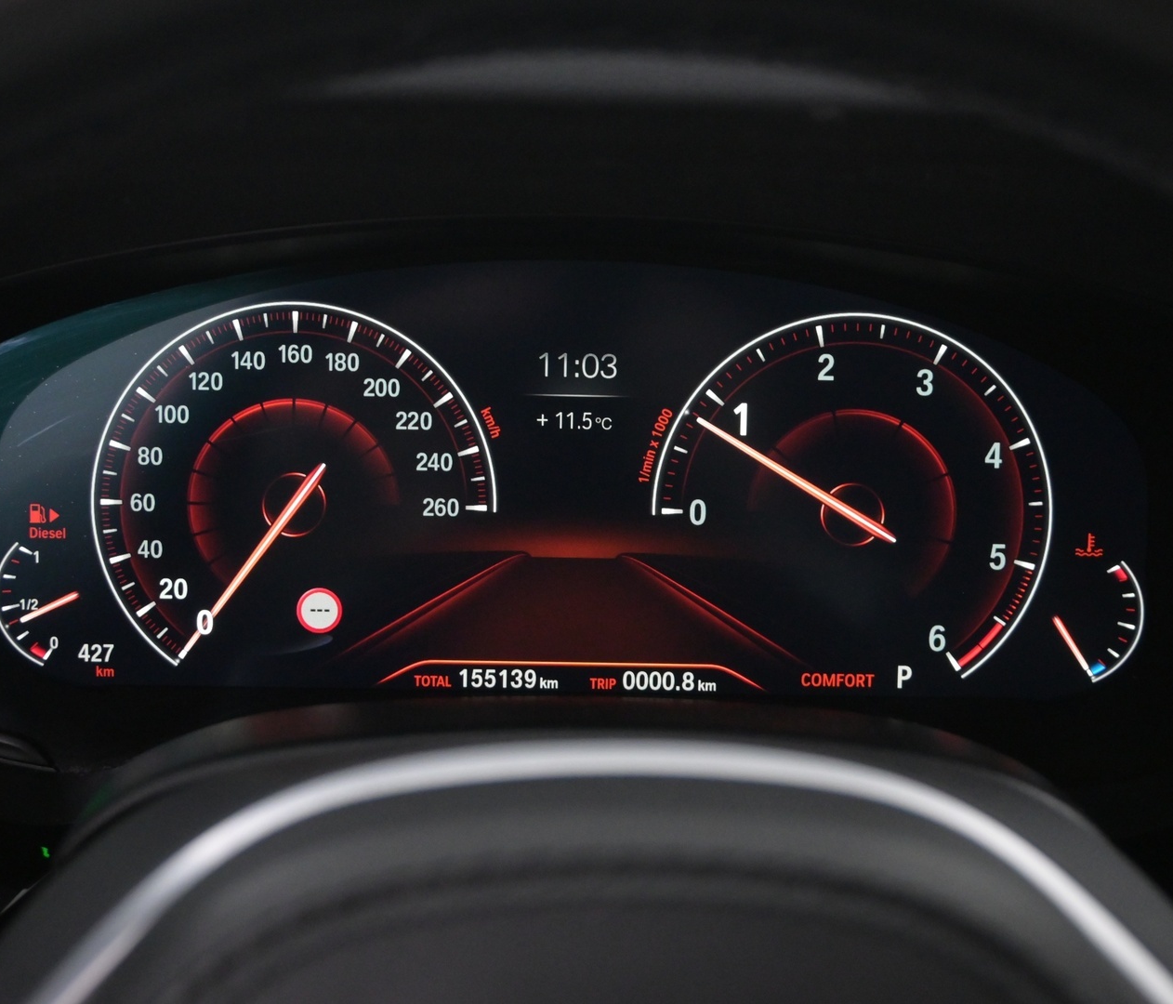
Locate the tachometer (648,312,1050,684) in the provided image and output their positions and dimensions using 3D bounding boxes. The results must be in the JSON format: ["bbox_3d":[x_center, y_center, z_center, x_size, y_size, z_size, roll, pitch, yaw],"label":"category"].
[{"bbox_3d":[0.068,-0.001,0.438,0.102,0.093,0.010,1,4,-1],"label":"tachometer"}]

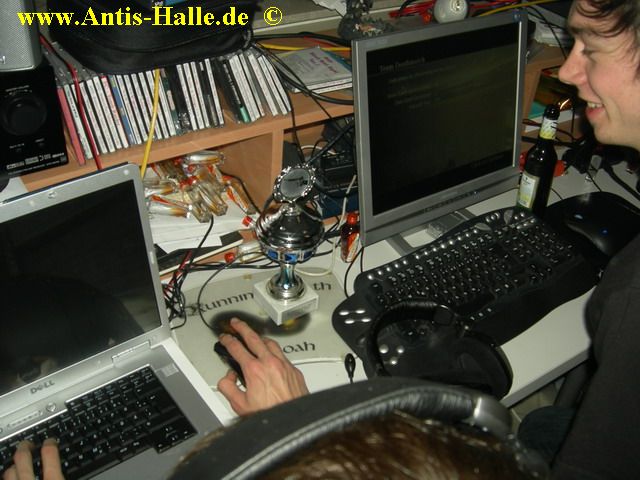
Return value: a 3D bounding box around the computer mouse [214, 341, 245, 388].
[{"bbox_3d":[-0.112,0.176,1.019,0.063,0.038,0.112,-19,43,-28],"label":"computer mouse"}]

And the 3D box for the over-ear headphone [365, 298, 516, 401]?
[{"bbox_3d":[0.154,0.166,0.977,0.195,0.090,0.200,-13,40,-22],"label":"over-ear headphone"}]

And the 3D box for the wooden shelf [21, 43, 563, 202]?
[{"bbox_3d":[0.056,-0.266,1.436,1.360,0.262,0.350,-19,43,-28],"label":"wooden shelf"}]

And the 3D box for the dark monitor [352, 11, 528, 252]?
[{"bbox_3d":[0.205,-0.200,1.234,0.390,0.409,0.175,-19,37,-28],"label":"dark monitor"}]

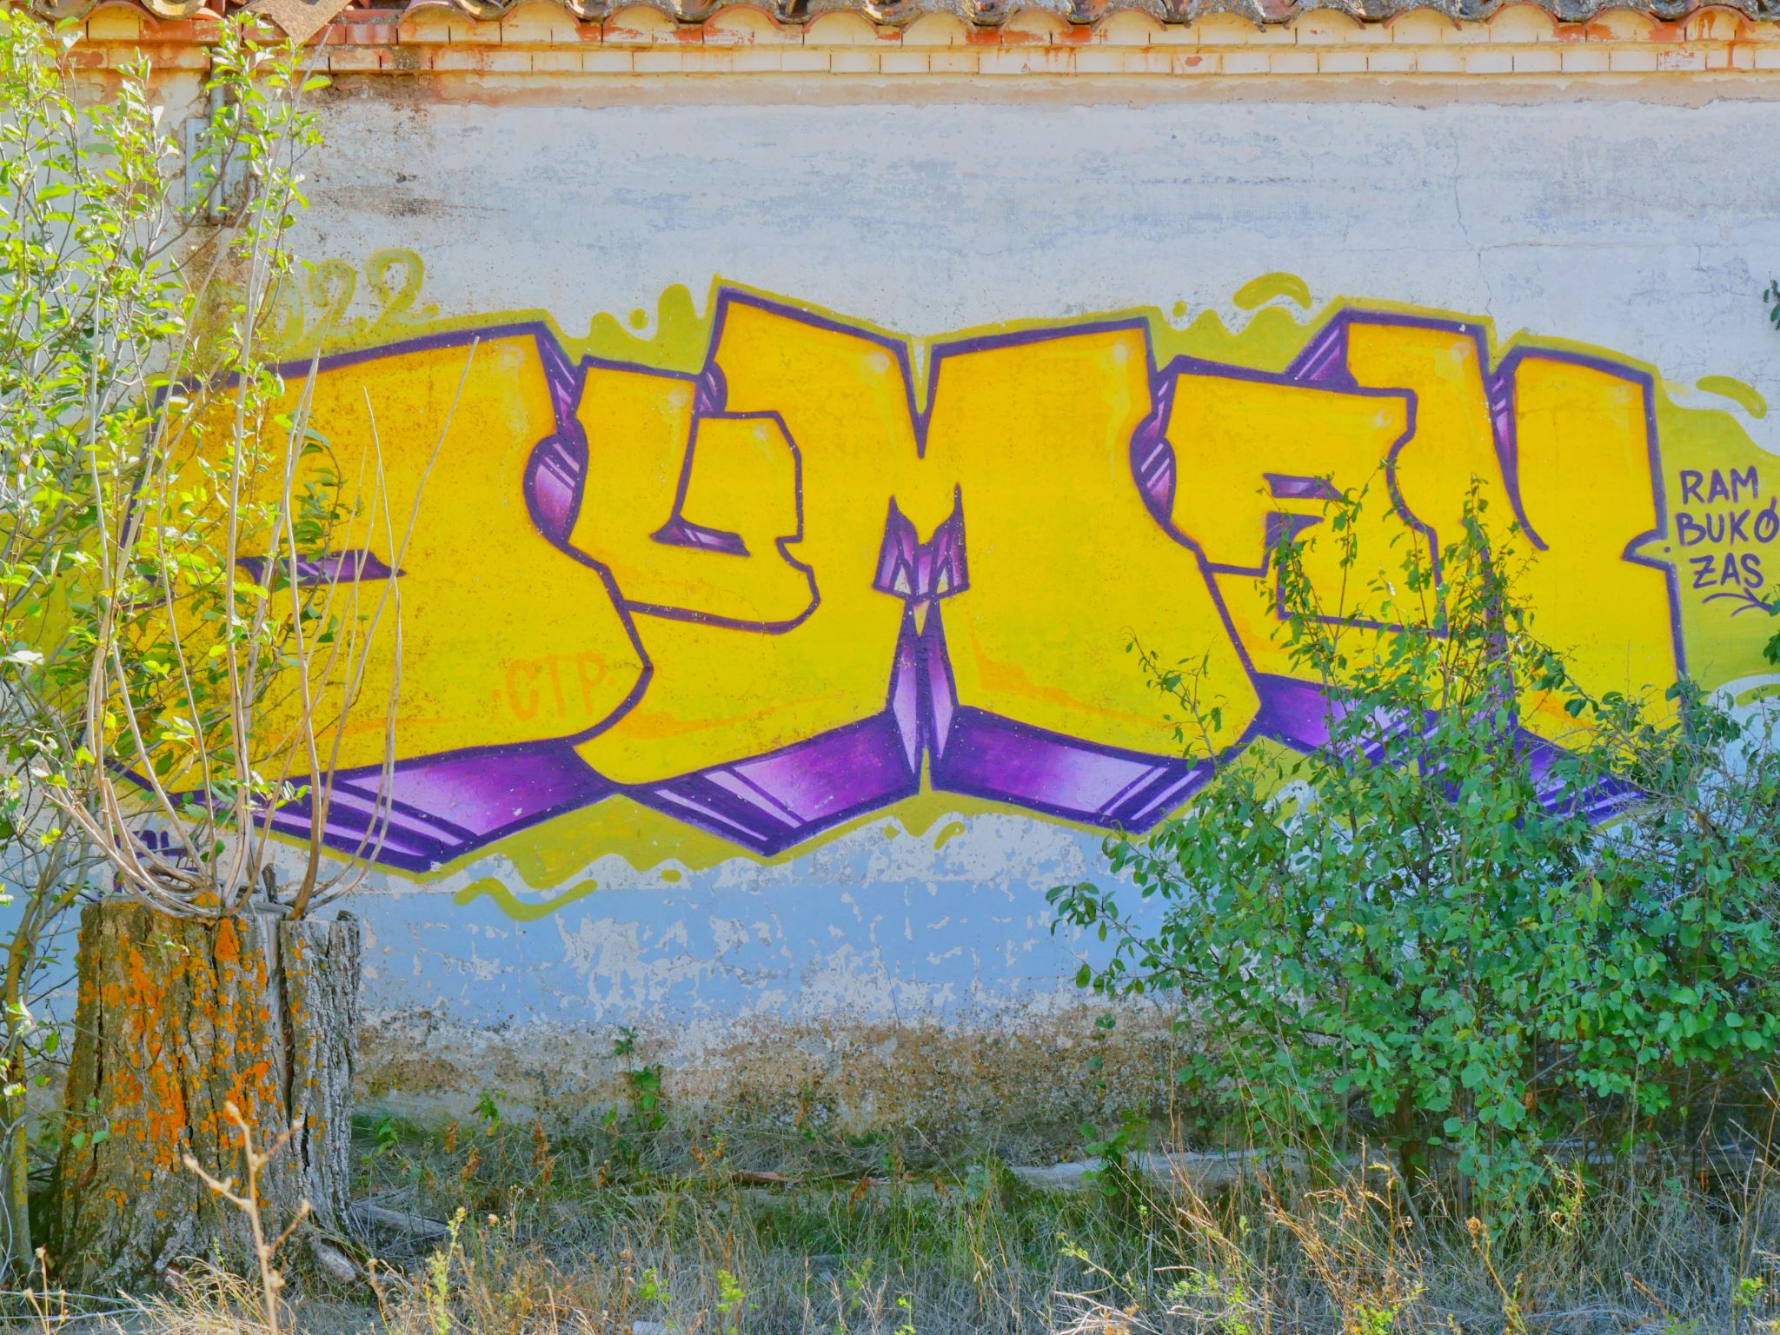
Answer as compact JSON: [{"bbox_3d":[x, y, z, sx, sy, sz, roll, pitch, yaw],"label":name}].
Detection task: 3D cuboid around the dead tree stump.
[{"bbox_3d":[-1.405,0.858,9.720,0.610,0.760,0.580,0,1,-8],"label":"dead tree stump"}]

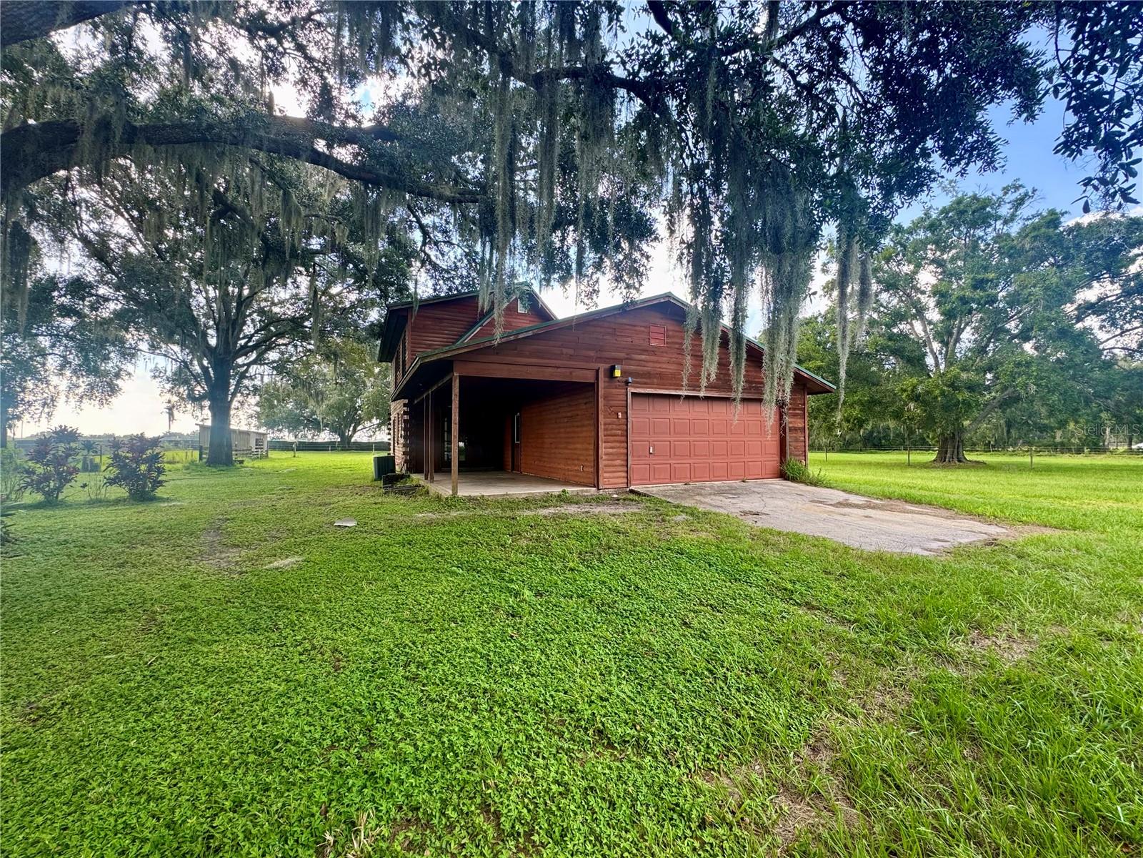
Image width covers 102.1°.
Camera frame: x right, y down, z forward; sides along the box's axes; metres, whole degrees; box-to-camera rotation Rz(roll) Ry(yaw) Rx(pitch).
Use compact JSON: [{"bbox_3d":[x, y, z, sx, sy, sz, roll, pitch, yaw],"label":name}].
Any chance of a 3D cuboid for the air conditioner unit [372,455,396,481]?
[{"bbox_3d":[-5.788,1.196,14.241,0.650,0.750,0.650,1,-2,-25],"label":"air conditioner unit"}]

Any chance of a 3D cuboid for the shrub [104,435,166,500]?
[{"bbox_3d":[-10.344,0.918,11.006,1.100,1.517,1.080,1,-3,-43],"label":"shrub"}]

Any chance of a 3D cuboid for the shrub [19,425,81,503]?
[{"bbox_3d":[-12.082,0.822,10.743,1.050,1.709,1.080,-2,-3,42],"label":"shrub"}]

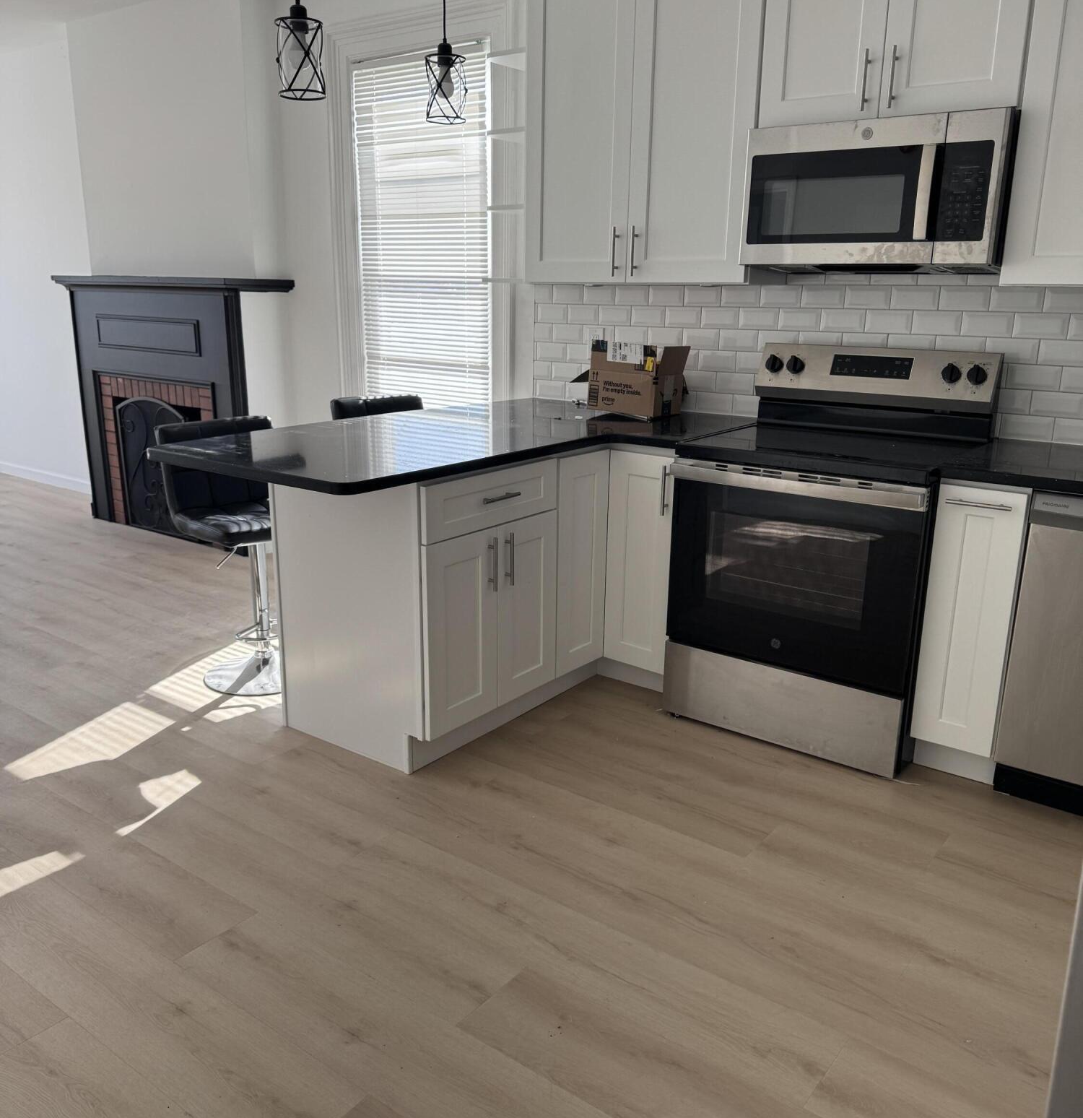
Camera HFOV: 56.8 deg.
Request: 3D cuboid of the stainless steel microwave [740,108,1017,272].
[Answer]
[{"bbox_3d":[1.028,-1.089,3.035,0.757,0.418,0.392,12,19,35],"label":"stainless steel microwave"}]

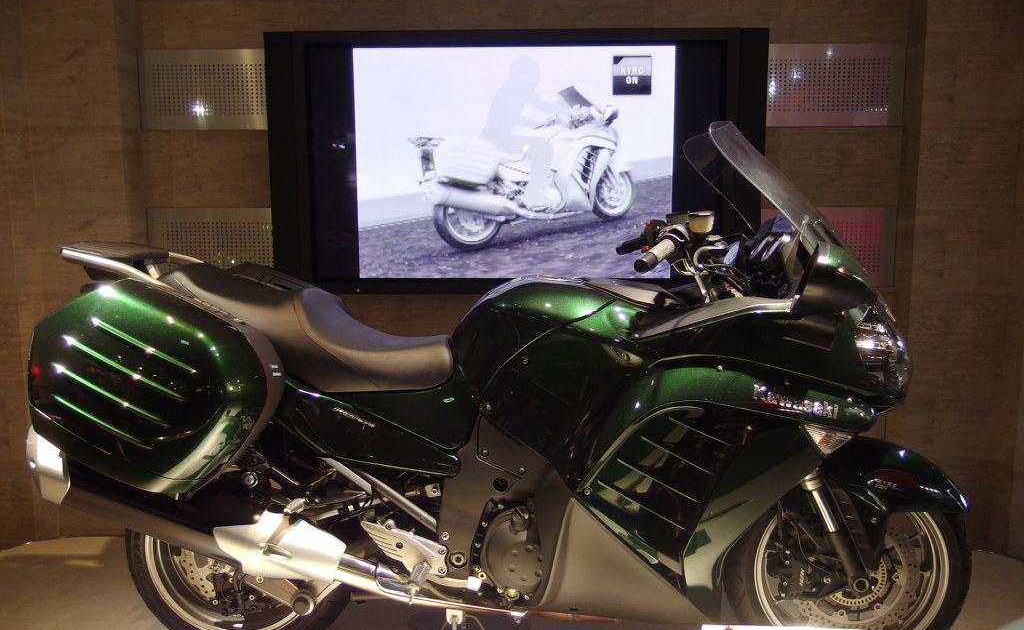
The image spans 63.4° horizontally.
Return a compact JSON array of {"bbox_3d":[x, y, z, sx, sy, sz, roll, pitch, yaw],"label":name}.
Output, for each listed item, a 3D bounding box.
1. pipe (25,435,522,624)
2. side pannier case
[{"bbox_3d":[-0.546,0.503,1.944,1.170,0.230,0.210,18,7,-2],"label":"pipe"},{"bbox_3d":[-0.758,0.149,1.775,0.530,0.420,0.260,9,8,4],"label":"side pannier case"}]

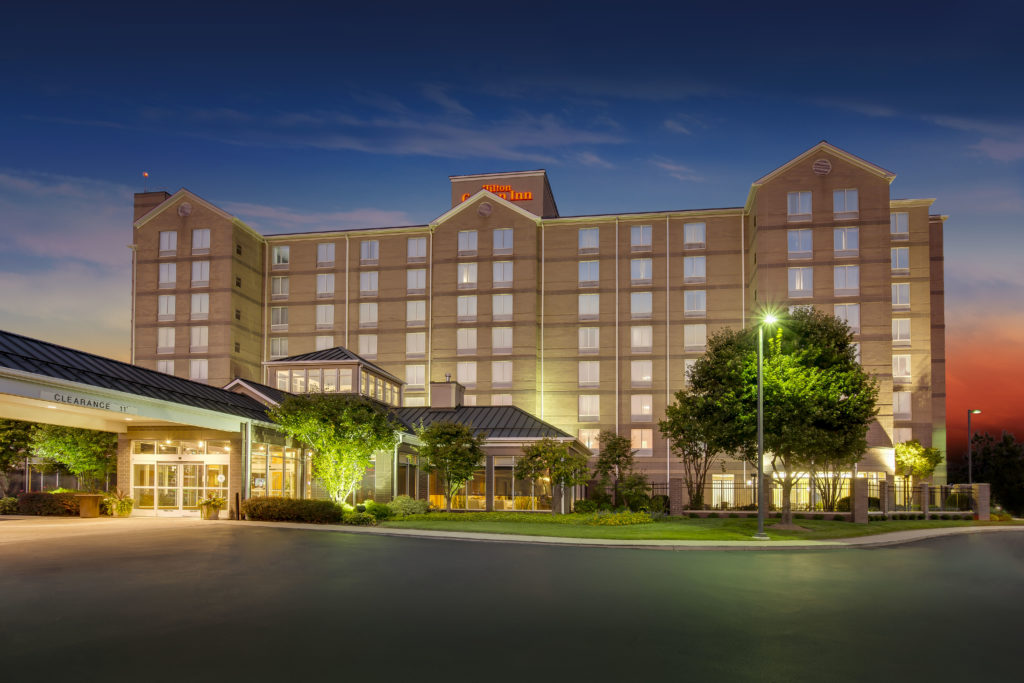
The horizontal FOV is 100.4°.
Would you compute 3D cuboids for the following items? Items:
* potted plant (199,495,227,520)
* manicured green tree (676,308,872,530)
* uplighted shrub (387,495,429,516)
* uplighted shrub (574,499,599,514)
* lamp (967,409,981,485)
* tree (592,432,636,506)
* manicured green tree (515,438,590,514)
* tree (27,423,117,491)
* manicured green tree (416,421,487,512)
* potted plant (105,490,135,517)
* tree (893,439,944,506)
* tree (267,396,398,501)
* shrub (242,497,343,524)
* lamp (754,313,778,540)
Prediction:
[{"bbox_3d":[-10.950,6.069,15.600,0.850,0.950,0.850,0,-4,6],"label":"potted plant"},{"bbox_3d":[9.027,2.565,14.400,6.400,7.300,6.000,0,-2,5],"label":"manicured green tree"},{"bbox_3d":[-4.163,6.534,17.000,1.600,0.880,1.500,0,-4,6],"label":"uplighted shrub"},{"bbox_3d":[3.370,7.463,19.300,1.080,0.740,1.000,0,-4,6],"label":"uplighted shrub"},{"bbox_3d":[28.700,7.173,26.485,0.850,5.900,0.400,0,-2,3],"label":"lamp"},{"bbox_3d":[5.423,6.839,22.800,2.250,4.100,2.250,0,-4,6],"label":"tree"},{"bbox_3d":[1.803,6.011,19.000,3.400,3.450,3.100,0,-2,5],"label":"manicured green tree"},{"bbox_3d":[-19.320,5.331,18.800,3.000,3.900,3.000,0,-4,6],"label":"tree"},{"bbox_3d":[-2.677,5.625,19.200,3.100,4.100,3.000,0,-4,6],"label":"manicured green tree"},{"bbox_3d":[-15.801,6.522,17.200,1.150,1.120,1.100,0,-2,5],"label":"potted plant"},{"bbox_3d":[21.435,7.013,22.500,2.550,3.800,2.500,0,-2,5],"label":"tree"},{"bbox_3d":[-7.112,4.462,17.000,5.200,4.700,4.700,0,-2,5],"label":"tree"},{"bbox_3d":[-7.874,5.963,15.100,3.250,0.800,1.100,-1,-4,12],"label":"shrub"},{"bbox_3d":[6.727,2.264,11.190,0.500,6.050,0.900,1,-2,-18],"label":"lamp"}]

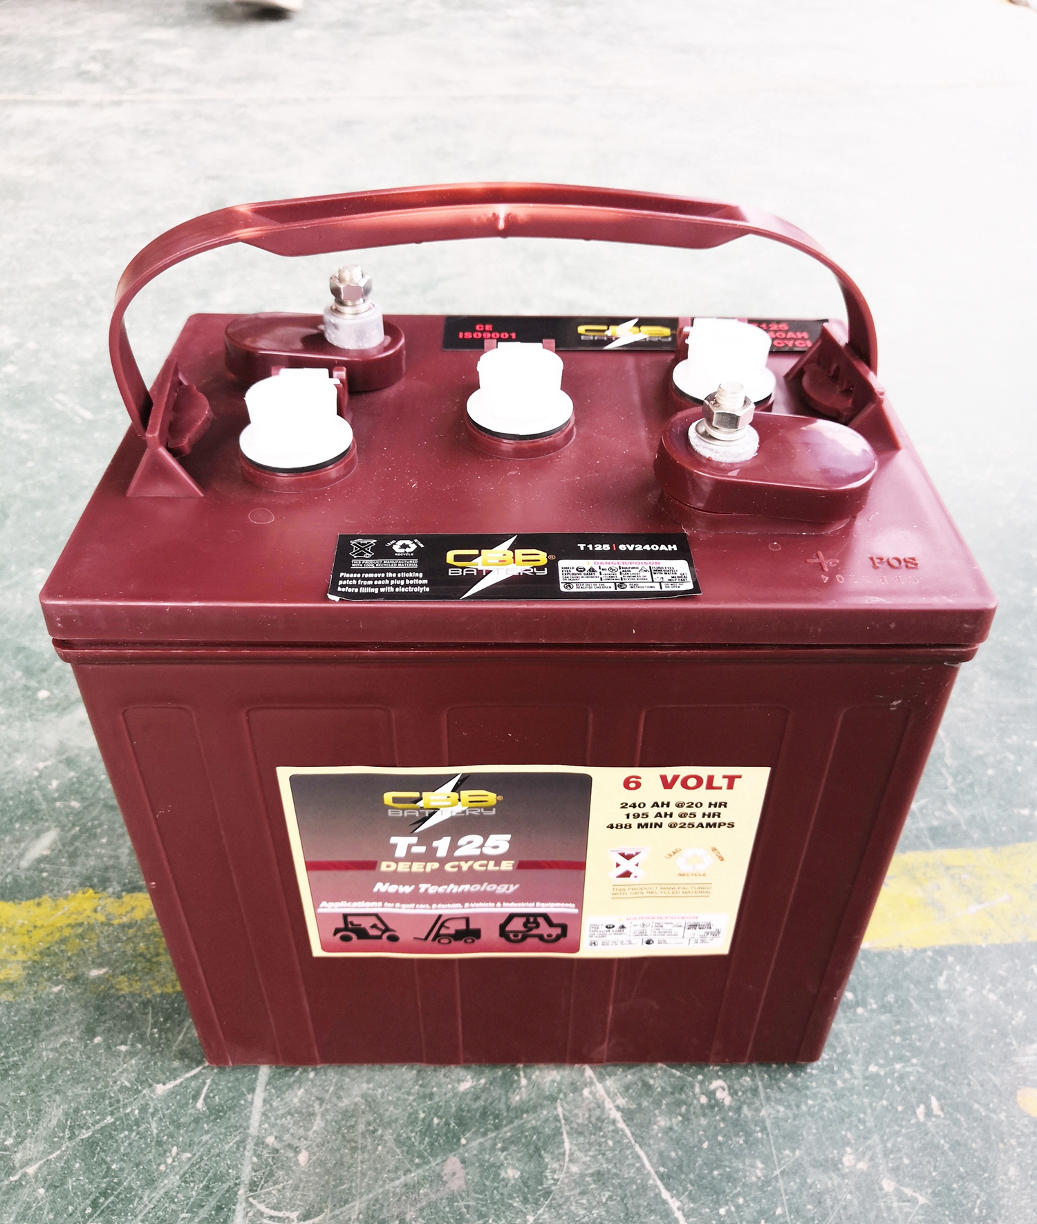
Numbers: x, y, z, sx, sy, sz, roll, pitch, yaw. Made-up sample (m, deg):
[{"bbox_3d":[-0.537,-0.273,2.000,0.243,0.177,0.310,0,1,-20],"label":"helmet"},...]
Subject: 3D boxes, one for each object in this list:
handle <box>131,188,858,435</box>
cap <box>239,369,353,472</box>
[{"bbox_3d":[-0.003,-0.092,0.333,0.240,0.075,0.023,-2,40,-3],"label":"handle"},{"bbox_3d":[-0.070,-0.060,0.337,0.035,0.019,0.036,0,40,0],"label":"cap"}]

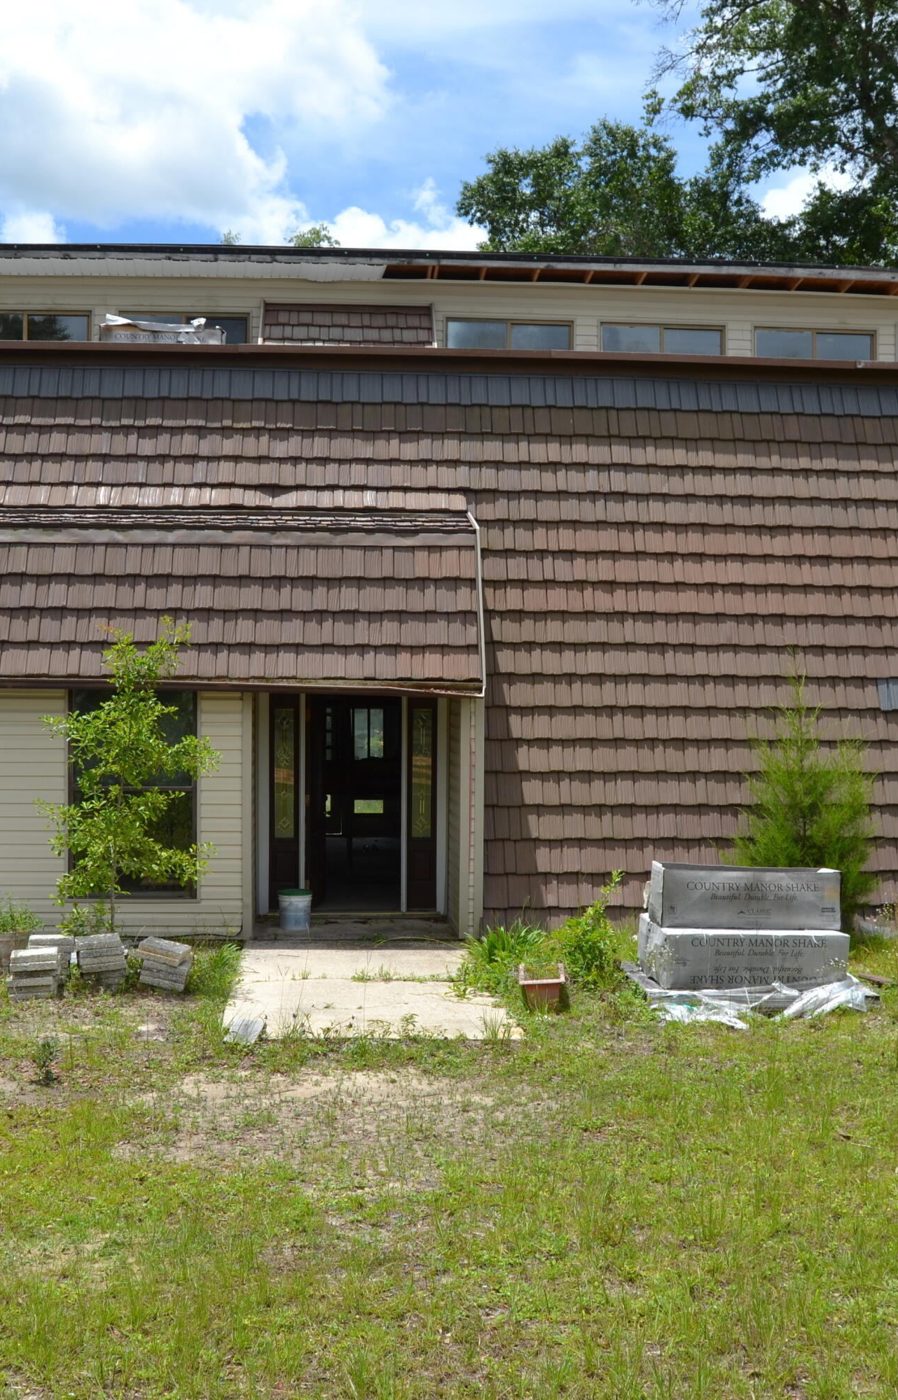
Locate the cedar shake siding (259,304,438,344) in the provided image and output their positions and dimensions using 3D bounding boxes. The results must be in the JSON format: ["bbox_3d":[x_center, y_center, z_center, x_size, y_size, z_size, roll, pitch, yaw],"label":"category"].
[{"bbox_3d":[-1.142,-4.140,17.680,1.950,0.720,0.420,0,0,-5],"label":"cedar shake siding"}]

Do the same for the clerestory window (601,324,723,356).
[{"bbox_3d":[2.458,-4.070,18.150,1.460,0.550,0.100,0,0,-5],"label":"clerestory window"}]

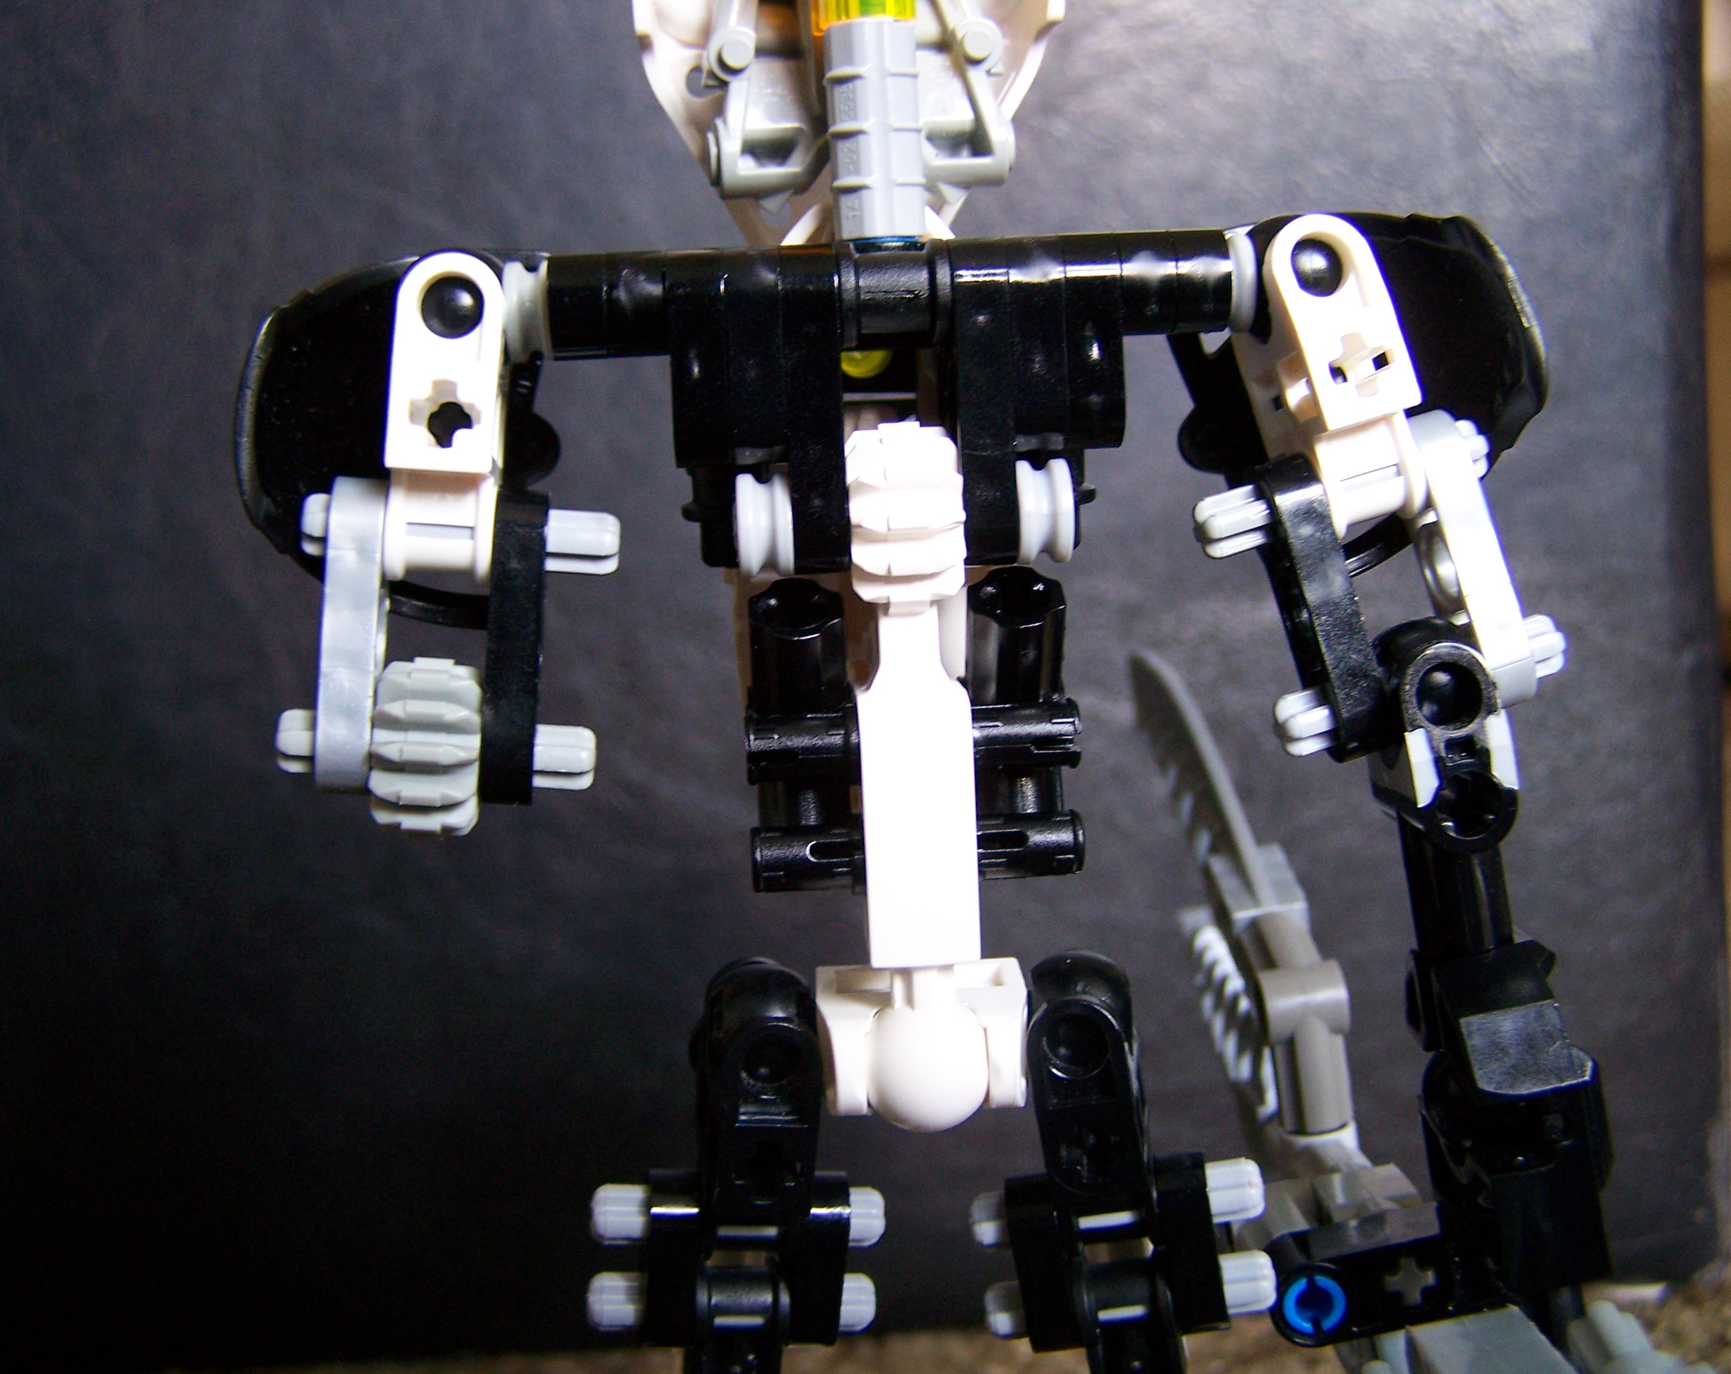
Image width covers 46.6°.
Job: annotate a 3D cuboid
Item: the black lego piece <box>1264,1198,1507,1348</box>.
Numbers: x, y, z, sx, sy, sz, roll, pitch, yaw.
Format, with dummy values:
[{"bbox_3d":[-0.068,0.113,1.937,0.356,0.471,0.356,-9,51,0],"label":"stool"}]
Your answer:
[{"bbox_3d":[0.044,0.050,0.171,0.020,0.007,0.008,-17,1,13],"label":"black lego piece"}]

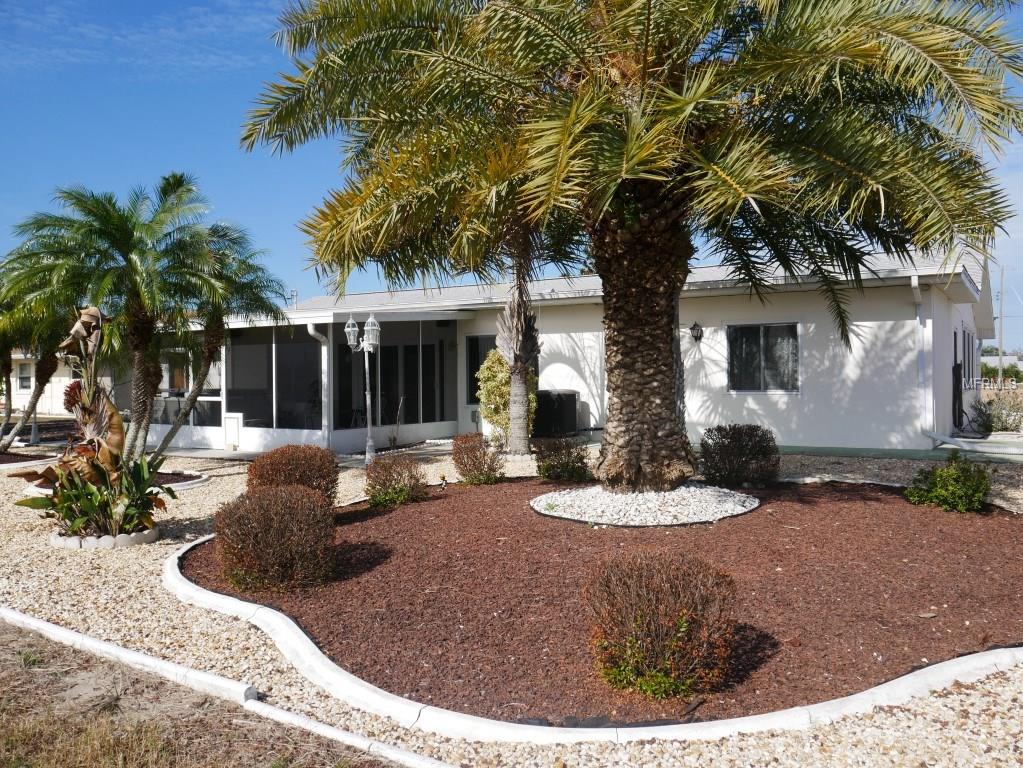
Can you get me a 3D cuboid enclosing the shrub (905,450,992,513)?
[{"bbox_3d":[4.190,0.905,7.950,0.760,0.530,0.680,0,0,28],"label":"shrub"}]

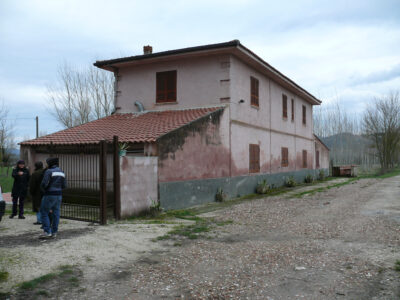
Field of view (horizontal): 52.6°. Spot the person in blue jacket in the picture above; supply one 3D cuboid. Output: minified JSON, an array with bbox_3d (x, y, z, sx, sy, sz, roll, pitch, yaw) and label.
[{"bbox_3d":[-3.310,1.070,9.030,0.450,1.740,0.580,-1,-2,31],"label":"person in blue jacket"}]

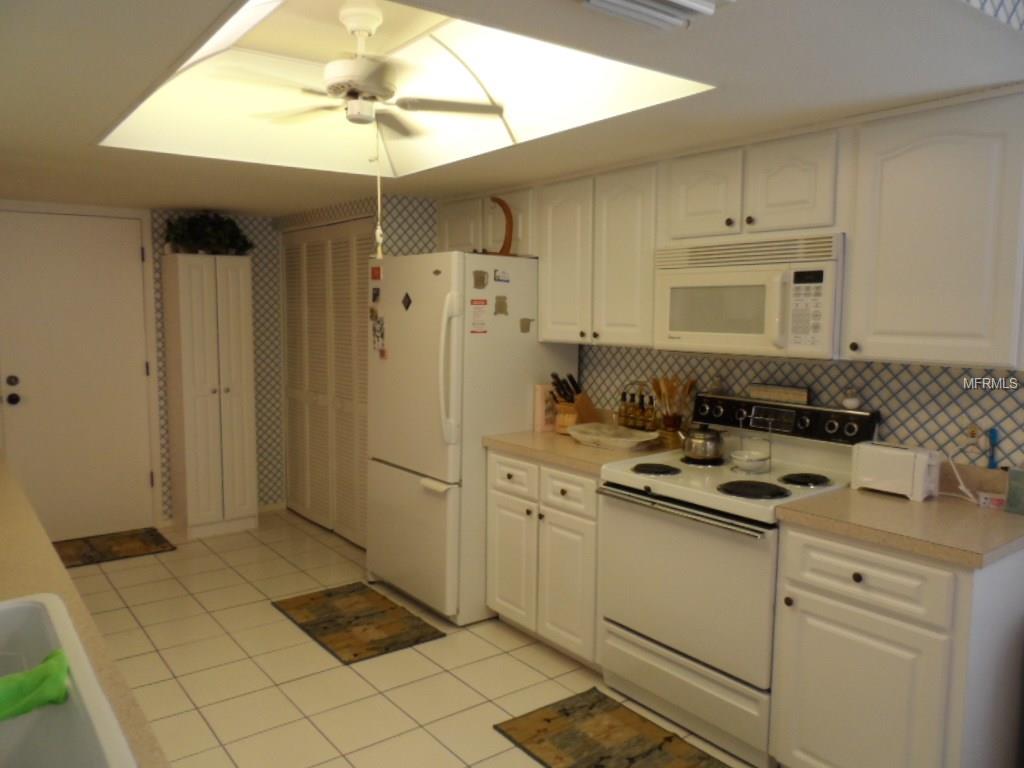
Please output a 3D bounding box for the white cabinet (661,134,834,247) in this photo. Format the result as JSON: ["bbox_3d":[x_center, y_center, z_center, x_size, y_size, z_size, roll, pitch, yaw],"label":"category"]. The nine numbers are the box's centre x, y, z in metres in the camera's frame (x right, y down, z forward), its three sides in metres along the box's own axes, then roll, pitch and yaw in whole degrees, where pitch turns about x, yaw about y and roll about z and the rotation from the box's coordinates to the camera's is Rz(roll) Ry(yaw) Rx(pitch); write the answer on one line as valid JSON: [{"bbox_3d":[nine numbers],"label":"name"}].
[{"bbox_3d":[0.942,-0.700,2.682,0.336,0.308,0.750,-3,7,-38],"label":"white cabinet"}]

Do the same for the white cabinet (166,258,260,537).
[{"bbox_3d":[-2.074,0.080,4.906,0.447,1.860,0.420,-3,7,-38],"label":"white cabinet"}]

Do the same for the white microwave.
[{"bbox_3d":[0.967,-0.330,2.742,0.367,0.426,0.756,-4,7,-39],"label":"white microwave"}]

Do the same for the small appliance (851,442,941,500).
[{"bbox_3d":[1.279,0.280,2.369,0.150,0.168,0.234,-3,7,-38],"label":"small appliance"}]

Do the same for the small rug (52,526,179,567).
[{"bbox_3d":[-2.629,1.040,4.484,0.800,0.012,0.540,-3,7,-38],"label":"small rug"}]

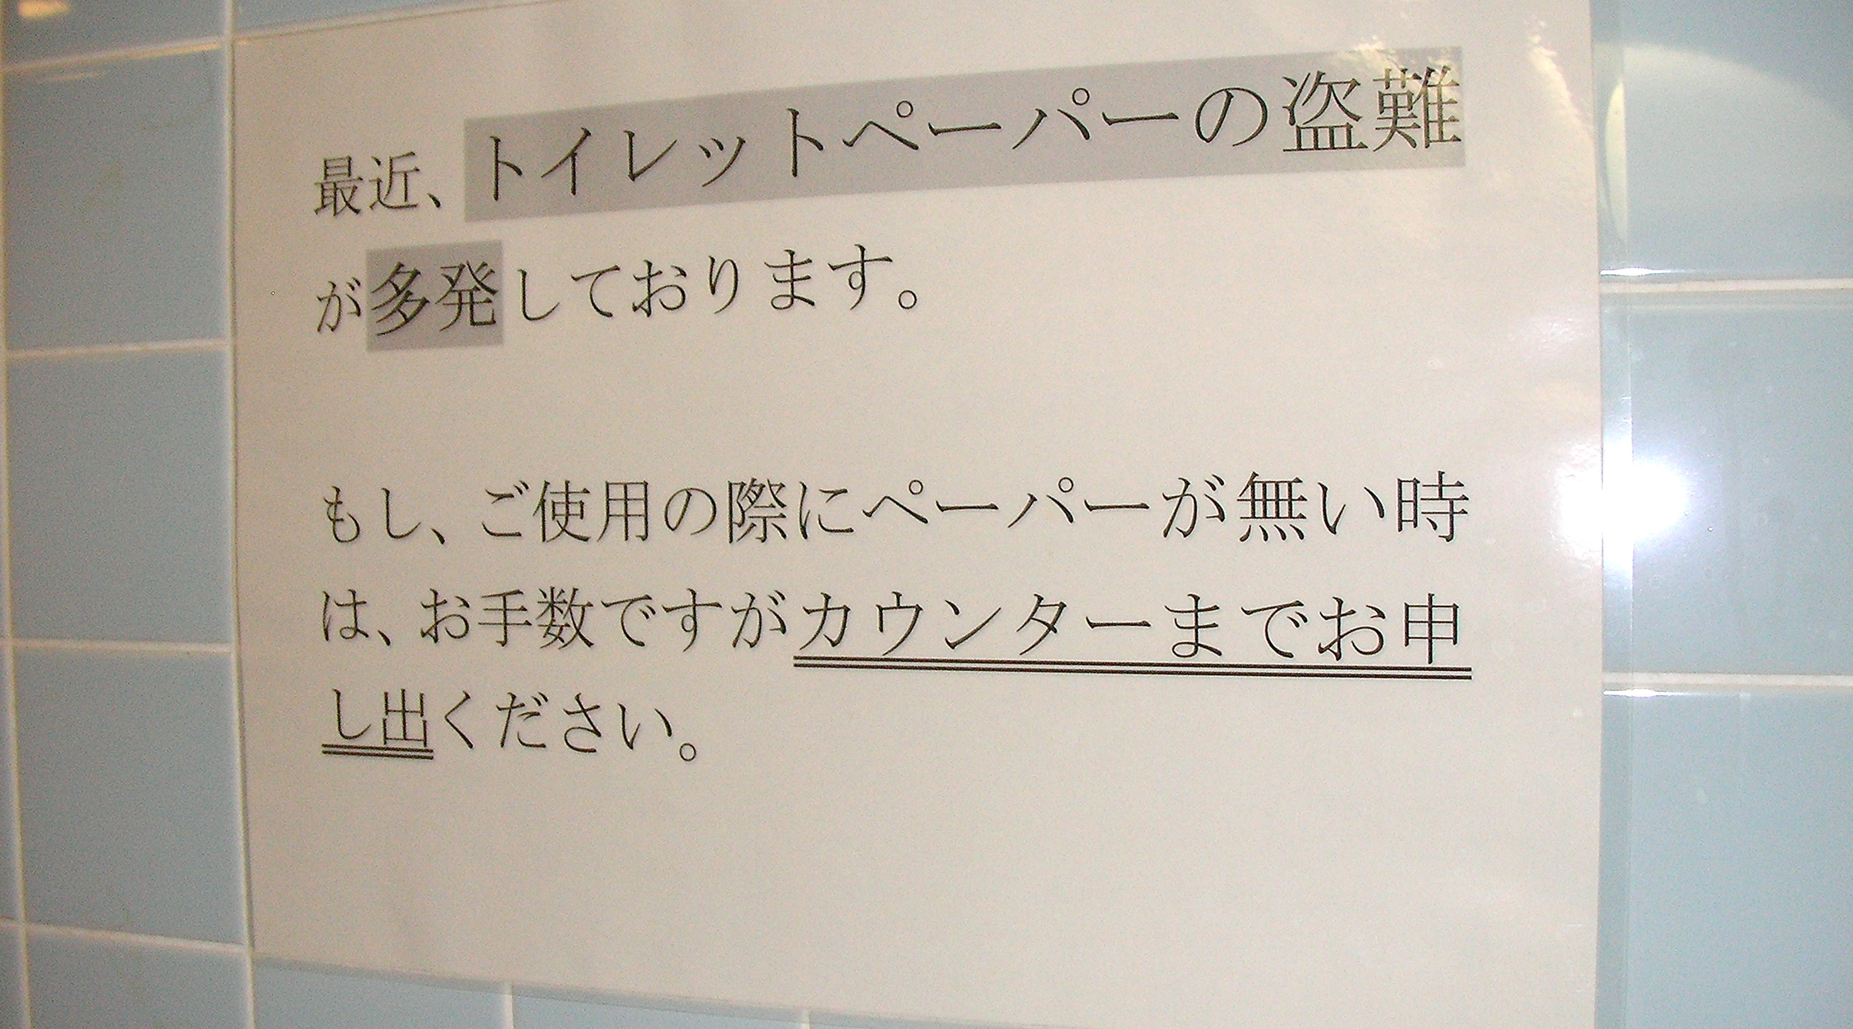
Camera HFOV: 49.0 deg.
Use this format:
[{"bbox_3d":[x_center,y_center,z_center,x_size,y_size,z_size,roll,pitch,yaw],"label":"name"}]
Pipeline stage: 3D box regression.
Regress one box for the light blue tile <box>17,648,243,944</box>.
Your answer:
[{"bbox_3d":[-0.260,0.092,0.670,0.098,0.098,0.008,0,2,19],"label":"light blue tile"}]

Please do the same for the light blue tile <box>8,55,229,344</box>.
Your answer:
[{"bbox_3d":[-0.262,-0.103,0.665,0.098,0.098,0.008,0,2,19],"label":"light blue tile"}]

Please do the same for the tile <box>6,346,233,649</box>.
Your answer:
[{"bbox_3d":[-0.262,-0.006,0.667,0.098,0.098,0.008,0,2,19],"label":"tile"}]

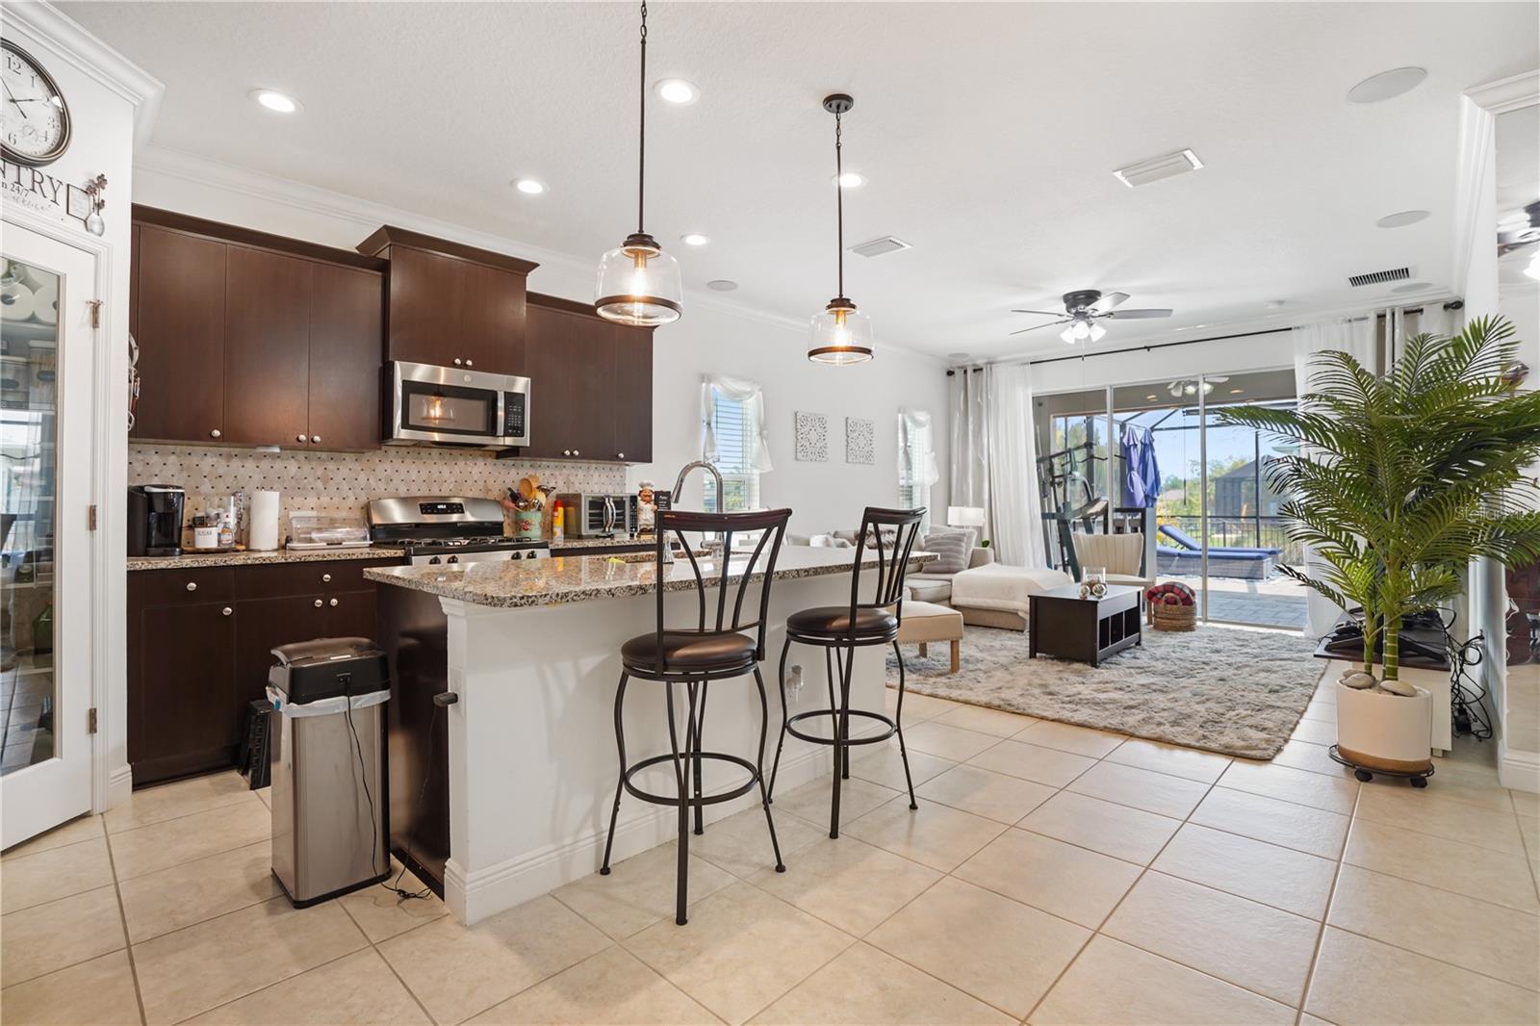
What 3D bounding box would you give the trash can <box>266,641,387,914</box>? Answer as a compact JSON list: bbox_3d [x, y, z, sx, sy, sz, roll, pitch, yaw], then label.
[{"bbox_3d":[-1.359,0.763,2.108,0.337,0.695,0.258,0,0,45],"label":"trash can"}]

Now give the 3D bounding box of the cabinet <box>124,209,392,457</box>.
[{"bbox_3d":[-2.518,-0.824,3.364,0.356,1.002,1.020,0,0,44],"label":"cabinet"}]

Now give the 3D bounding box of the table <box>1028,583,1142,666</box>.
[{"bbox_3d":[2.390,0.822,5.116,0.475,0.453,1.010,0,0,45],"label":"table"}]

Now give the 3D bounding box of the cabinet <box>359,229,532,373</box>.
[{"bbox_3d":[-1.849,-1.144,3.976,0.461,0.680,0.854,0,0,44],"label":"cabinet"}]

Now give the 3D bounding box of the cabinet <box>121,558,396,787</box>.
[{"bbox_3d":[-2.408,0.662,3.275,0.620,0.880,1.020,0,0,44],"label":"cabinet"}]

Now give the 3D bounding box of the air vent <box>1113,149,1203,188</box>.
[{"bbox_3d":[2.018,-1.774,3.539,0.345,0.025,0.250,0,0,44],"label":"air vent"}]

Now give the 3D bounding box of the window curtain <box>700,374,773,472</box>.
[{"bbox_3d":[-0.269,-0.750,5.859,0.120,0.765,0.840,0,0,44],"label":"window curtain"}]

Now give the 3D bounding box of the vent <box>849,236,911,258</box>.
[{"bbox_3d":[0.732,-1.750,4.551,0.340,0.020,0.250,0,0,45],"label":"vent"}]

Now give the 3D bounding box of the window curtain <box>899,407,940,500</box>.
[{"bbox_3d":[1.695,-0.724,7.818,0.100,0.895,0.780,0,0,45],"label":"window curtain"}]

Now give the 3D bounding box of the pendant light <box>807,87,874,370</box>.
[{"bbox_3d":[0.297,-1.192,2.889,0.270,1.100,0.270,0,0,0],"label":"pendant light"}]

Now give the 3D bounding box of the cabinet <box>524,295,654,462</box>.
[{"bbox_3d":[-1.261,-0.850,4.623,0.365,1.010,0.960,0,0,45],"label":"cabinet"}]

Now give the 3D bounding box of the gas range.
[{"bbox_3d":[-1.754,0.507,3.887,0.690,1.180,0.757,0,0,44],"label":"gas range"}]

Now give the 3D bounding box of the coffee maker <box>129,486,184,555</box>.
[{"bbox_3d":[-2.738,0.041,3.022,0.300,0.310,0.210,0,0,45],"label":"coffee maker"}]

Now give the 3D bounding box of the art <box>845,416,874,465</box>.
[{"bbox_3d":[0.939,-0.740,7.096,0.035,0.462,0.440,0,0,45],"label":"art"}]

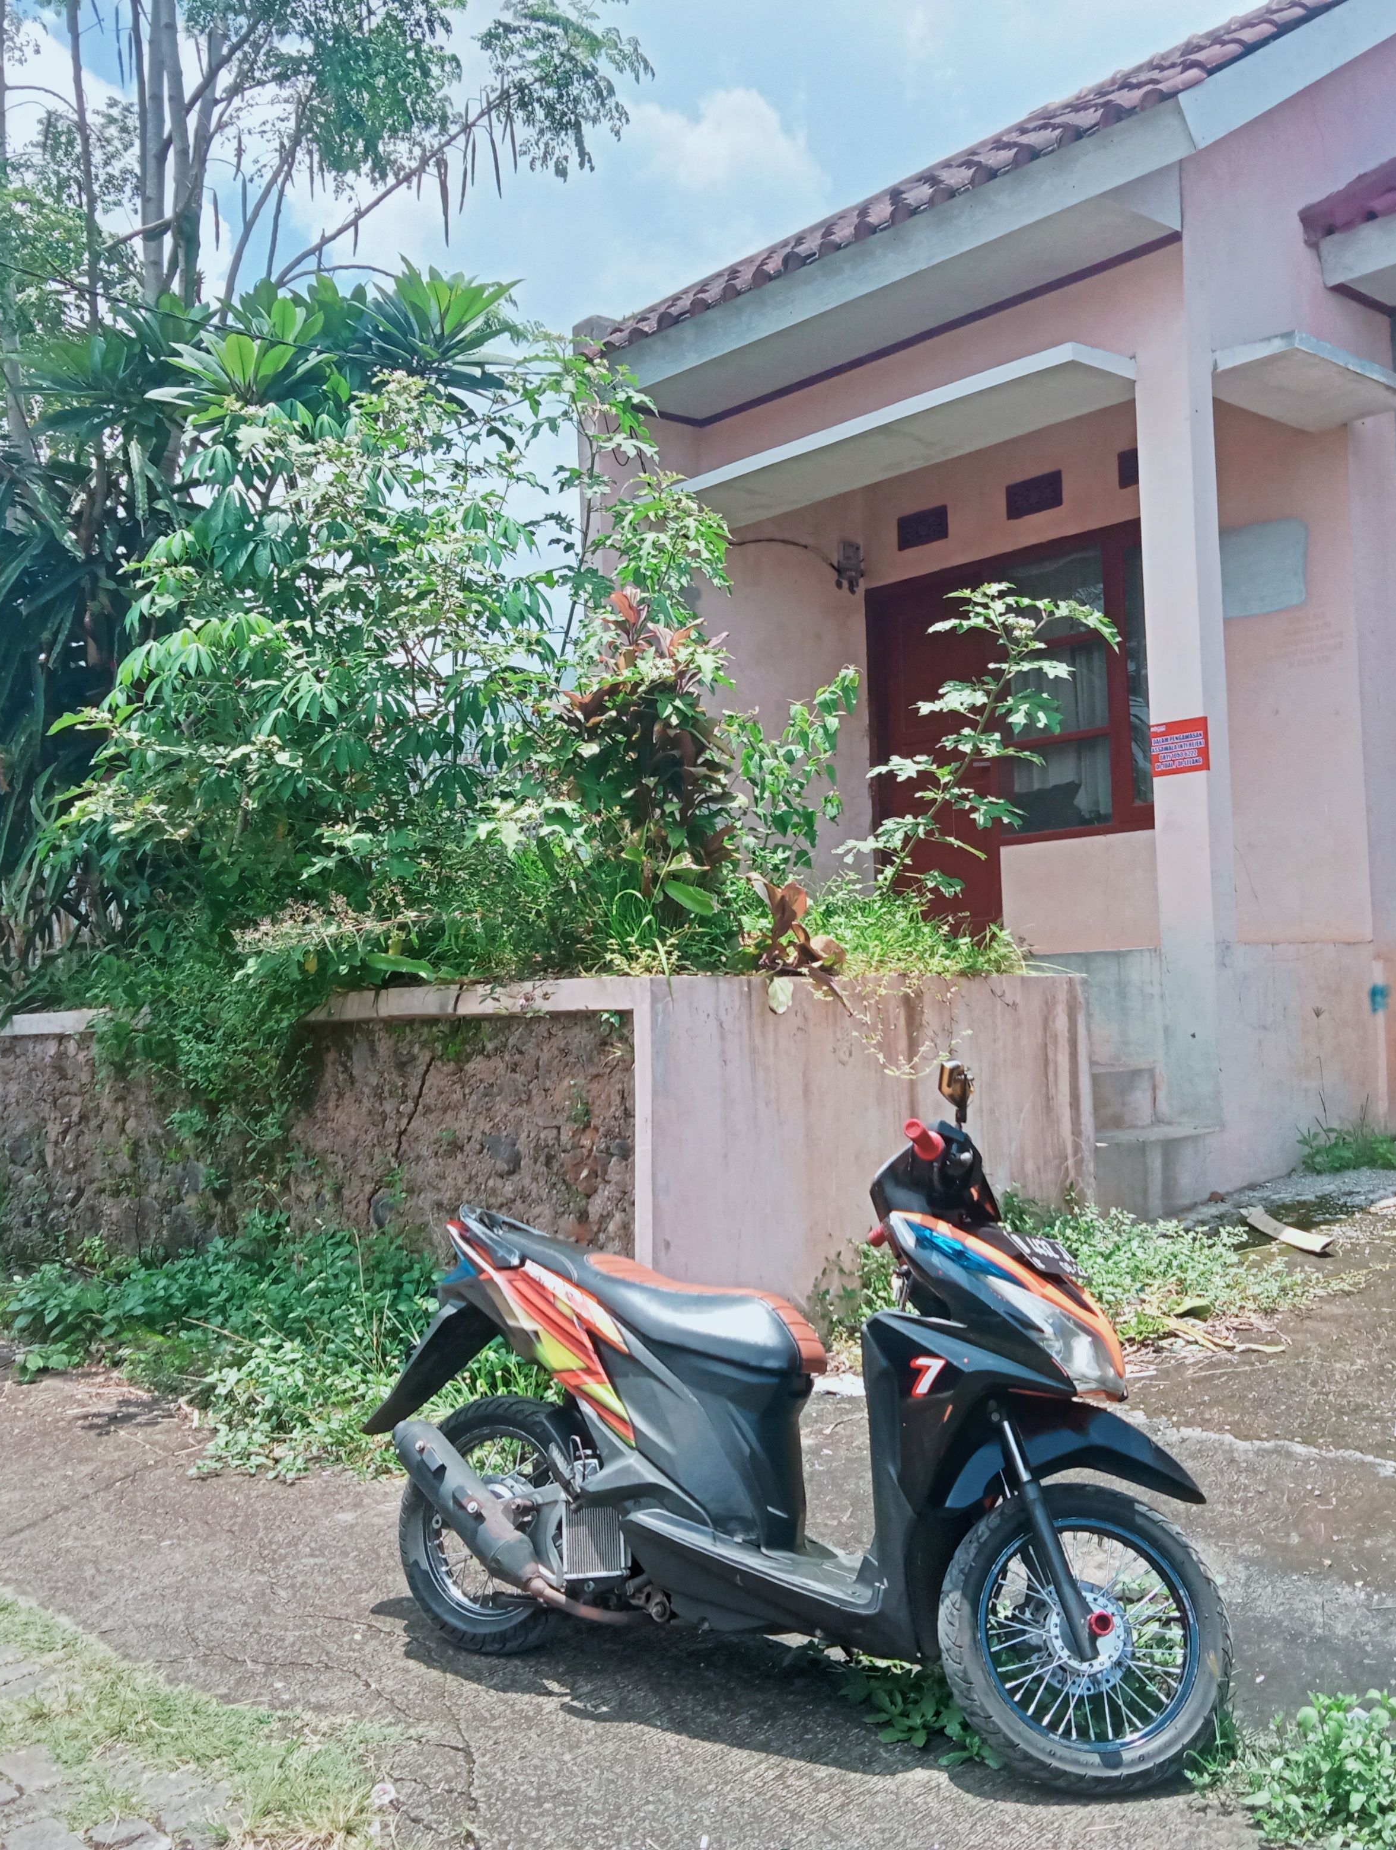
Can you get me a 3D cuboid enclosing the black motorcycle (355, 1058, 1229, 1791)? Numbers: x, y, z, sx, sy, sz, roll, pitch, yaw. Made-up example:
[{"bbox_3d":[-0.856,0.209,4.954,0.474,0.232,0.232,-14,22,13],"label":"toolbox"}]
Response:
[{"bbox_3d":[0.065,0.870,3.810,1.890,1.170,0.650,-4,-5,35],"label":"black motorcycle"}]

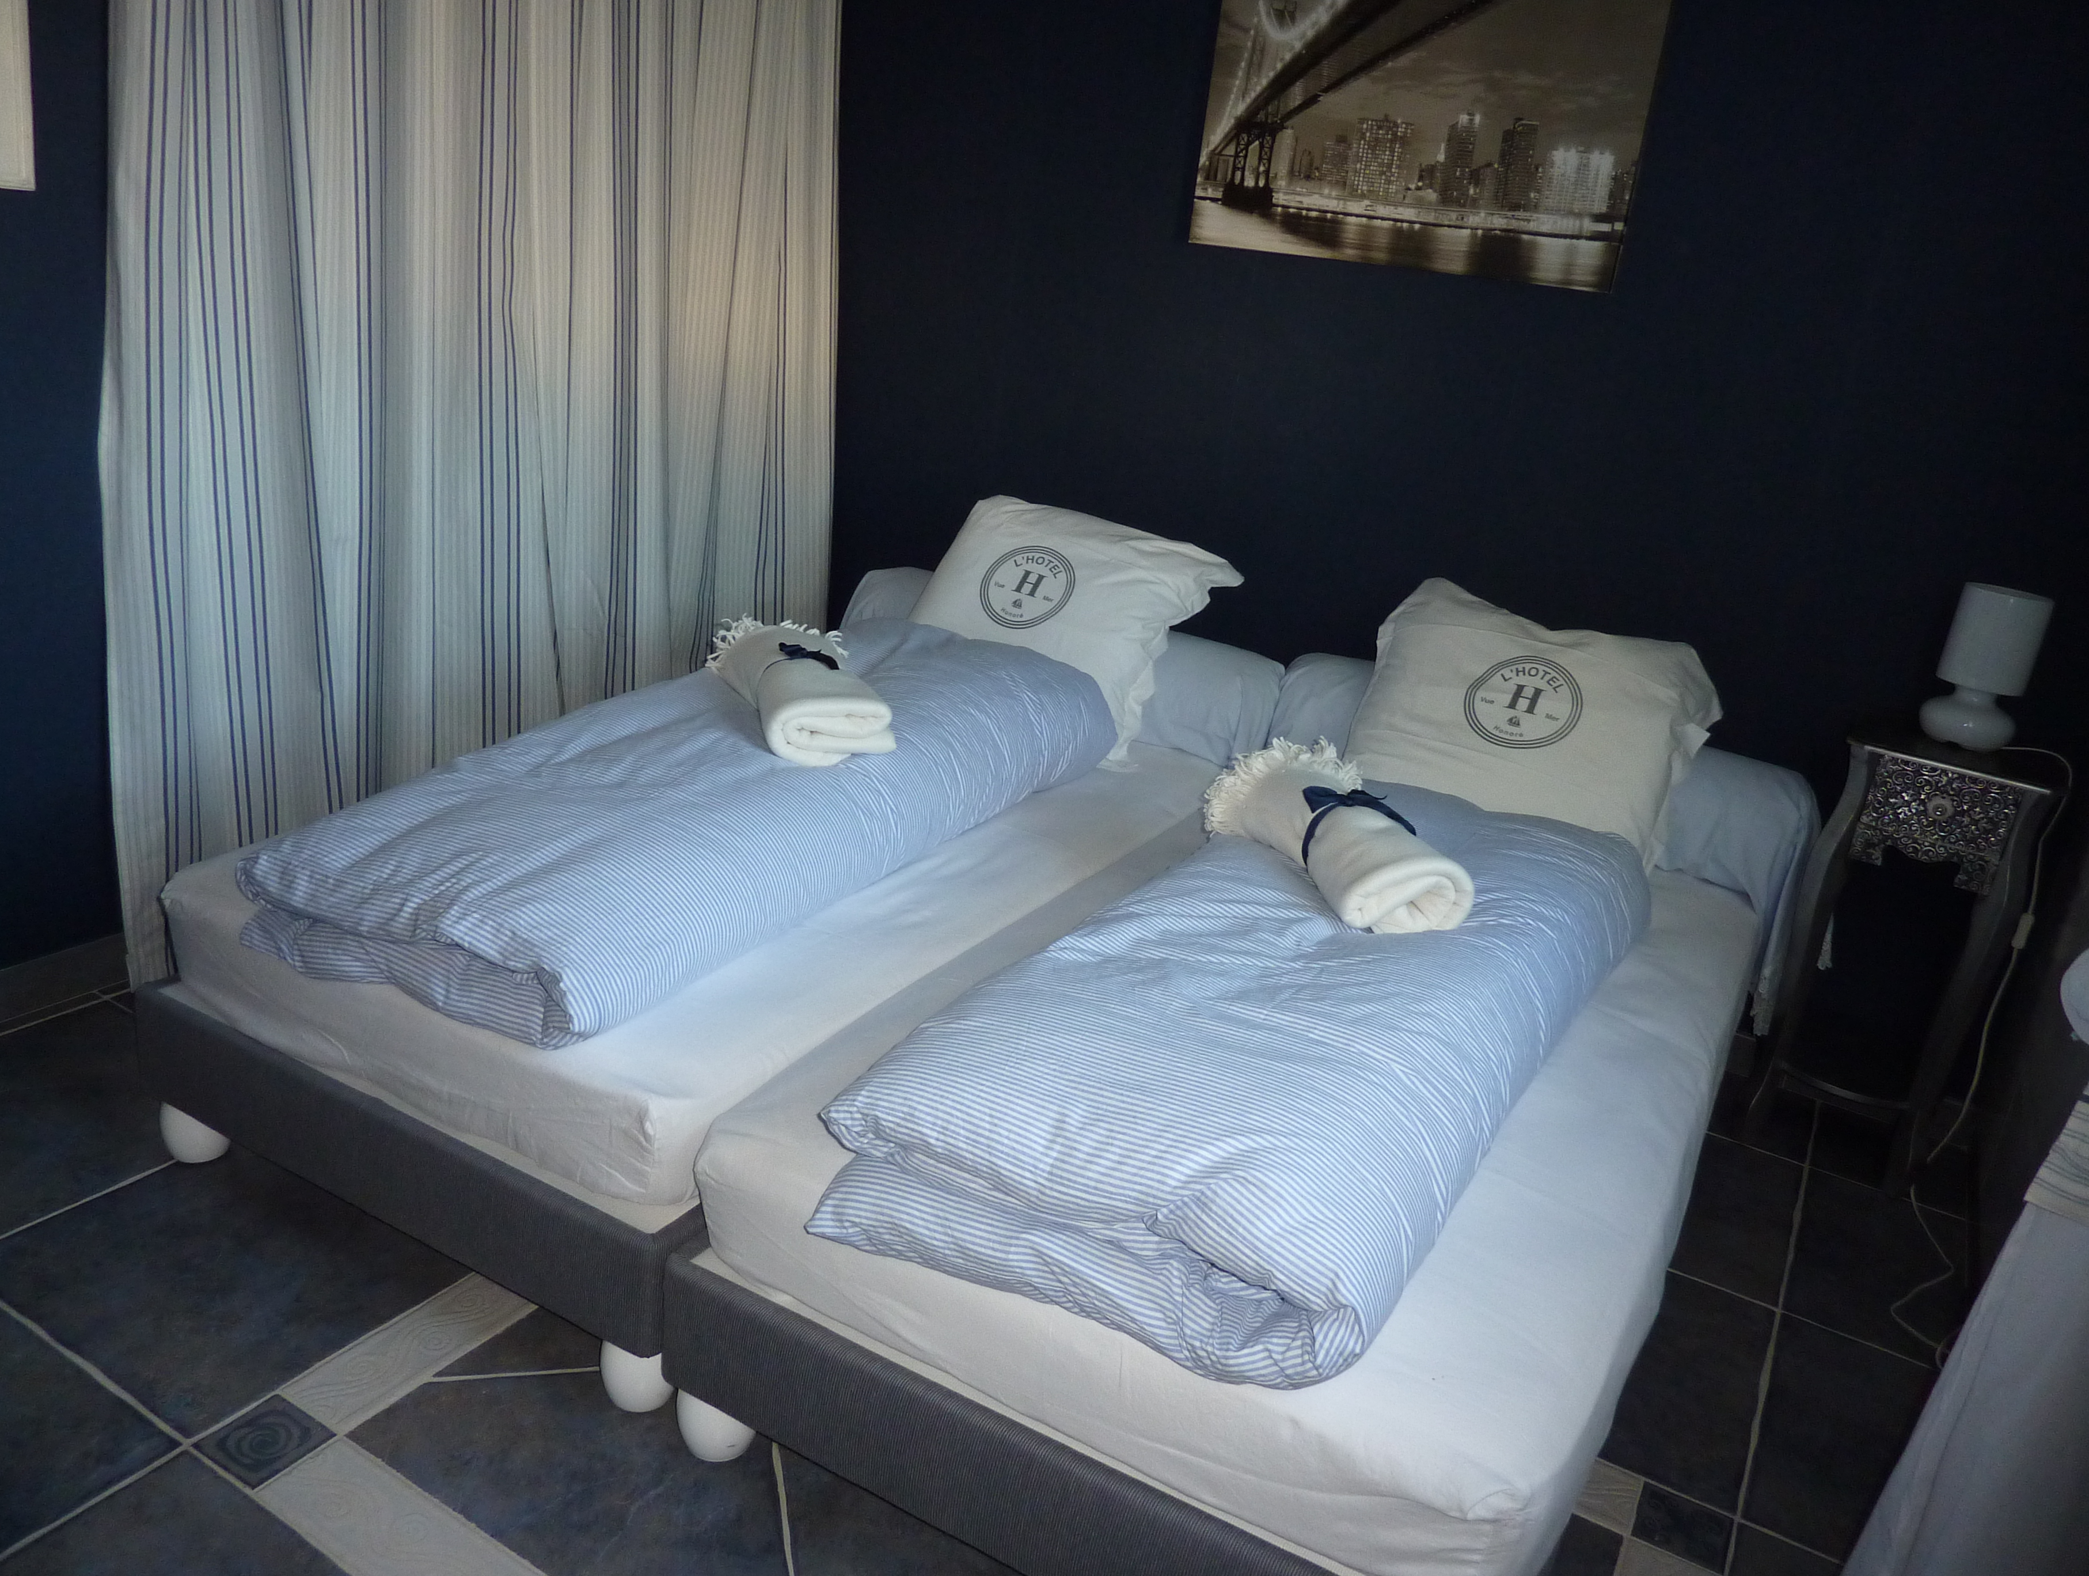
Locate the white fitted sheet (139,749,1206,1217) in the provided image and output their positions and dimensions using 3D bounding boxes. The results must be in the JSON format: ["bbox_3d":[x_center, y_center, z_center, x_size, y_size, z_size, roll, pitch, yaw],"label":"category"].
[{"bbox_3d":[-0.342,0.086,2.705,0.890,0.165,1.890,16,21,25],"label":"white fitted sheet"}]

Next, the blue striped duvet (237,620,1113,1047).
[{"bbox_3d":[-0.447,-0.043,2.529,0.640,0.190,1.620,16,21,23],"label":"blue striped duvet"}]

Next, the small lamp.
[{"bbox_3d":[1.561,-0.196,2.518,0.142,0.262,0.142,17,21,26],"label":"small lamp"}]

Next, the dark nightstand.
[{"bbox_3d":[1.478,0.285,2.656,0.300,0.755,0.280,18,22,30],"label":"dark nightstand"}]

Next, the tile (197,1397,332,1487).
[{"bbox_3d":[-0.869,0.730,1.692,0.107,0.010,0.107,17,21,26],"label":"tile"}]

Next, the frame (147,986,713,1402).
[{"bbox_3d":[-0.383,0.251,2.725,0.920,0.170,1.910,16,21,25],"label":"frame"}]

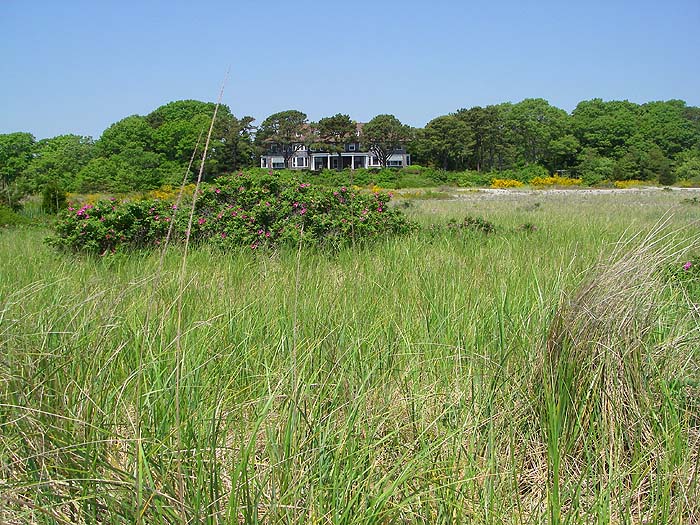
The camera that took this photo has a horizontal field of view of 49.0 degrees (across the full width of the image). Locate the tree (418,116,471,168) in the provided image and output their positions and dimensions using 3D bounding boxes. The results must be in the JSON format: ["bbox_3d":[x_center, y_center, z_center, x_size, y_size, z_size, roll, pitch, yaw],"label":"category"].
[{"bbox_3d":[14.596,-18.440,118.685,8.685,8.708,7.816,0,6,0],"label":"tree"}]

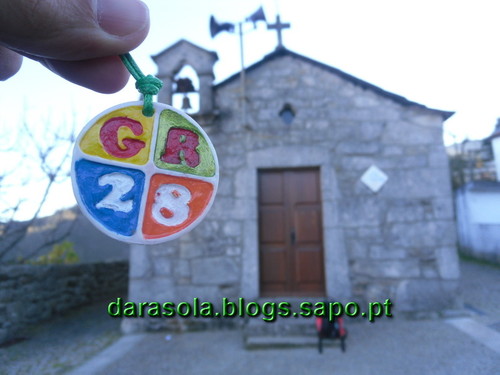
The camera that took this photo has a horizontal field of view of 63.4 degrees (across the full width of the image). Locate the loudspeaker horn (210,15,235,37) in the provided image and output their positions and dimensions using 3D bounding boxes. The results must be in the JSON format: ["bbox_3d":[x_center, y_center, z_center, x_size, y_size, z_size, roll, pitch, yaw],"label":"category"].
[{"bbox_3d":[-0.534,-3.125,7.849,0.420,0.390,0.390,1,-10,-5],"label":"loudspeaker horn"}]

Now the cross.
[{"bbox_3d":[0.581,-3.142,8.132,0.462,0.704,0.110,-1,-10,1],"label":"cross"}]

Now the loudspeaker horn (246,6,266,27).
[{"bbox_3d":[0.126,-3.303,7.811,0.360,0.310,0.310,-13,-13,16],"label":"loudspeaker horn"}]

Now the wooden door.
[{"bbox_3d":[0.758,0.832,7.479,1.183,2.325,0.200,-1,-10,1],"label":"wooden door"}]

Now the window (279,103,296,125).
[{"bbox_3d":[0.726,-1.416,7.800,0.317,0.422,0.200,-1,-10,1],"label":"window"}]

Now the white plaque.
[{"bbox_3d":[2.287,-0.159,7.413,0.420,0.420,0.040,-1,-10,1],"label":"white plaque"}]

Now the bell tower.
[{"bbox_3d":[-1.294,-2.200,8.144,1.220,1.500,0.550,-1,-10,1],"label":"bell tower"}]

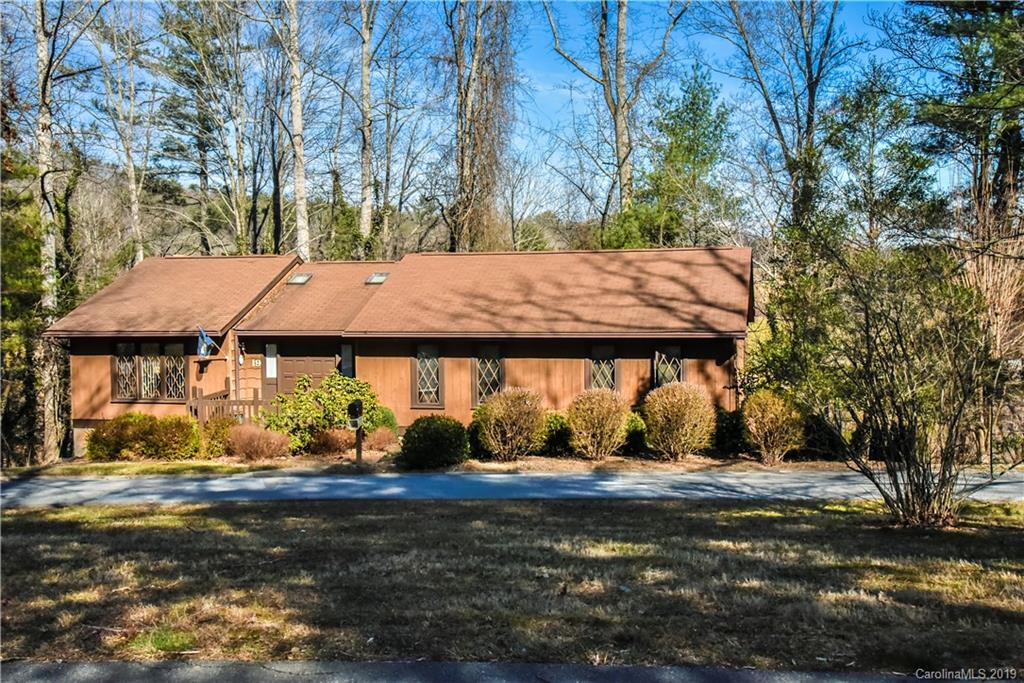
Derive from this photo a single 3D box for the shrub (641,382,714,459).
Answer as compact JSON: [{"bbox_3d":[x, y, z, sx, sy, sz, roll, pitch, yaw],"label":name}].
[{"bbox_3d":[3.912,1.880,25.400,1.690,1.820,1.650,0,1,14],"label":"shrub"}]

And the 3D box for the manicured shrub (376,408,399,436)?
[{"bbox_3d":[-3.272,2.106,27.100,0.900,0.950,0.900,0,0,14],"label":"manicured shrub"}]

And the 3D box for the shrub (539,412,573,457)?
[{"bbox_3d":[1.066,2.280,26.500,1.100,1.120,1.100,0,1,14],"label":"shrub"}]

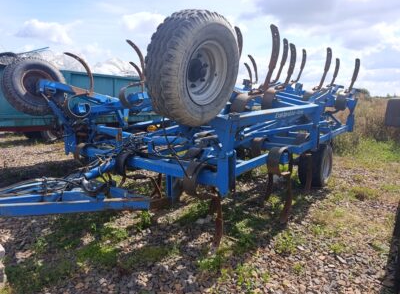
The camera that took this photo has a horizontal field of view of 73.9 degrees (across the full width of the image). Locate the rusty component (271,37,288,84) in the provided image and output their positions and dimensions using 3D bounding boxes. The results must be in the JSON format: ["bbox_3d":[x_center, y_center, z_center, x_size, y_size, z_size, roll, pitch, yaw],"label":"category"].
[{"bbox_3d":[1.189,-1.278,3.950,0.080,0.660,0.300,22,22,34],"label":"rusty component"}]

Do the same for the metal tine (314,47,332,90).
[{"bbox_3d":[1.785,-1.114,3.800,0.070,0.569,0.251,22,21,34],"label":"metal tine"}]

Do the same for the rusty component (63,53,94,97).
[{"bbox_3d":[-1.571,-0.956,3.480,0.070,0.550,0.310,-10,2,40],"label":"rusty component"}]

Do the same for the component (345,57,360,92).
[{"bbox_3d":[2.851,-1.332,4.917,0.070,0.569,0.281,22,21,34],"label":"component"}]

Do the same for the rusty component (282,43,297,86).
[{"bbox_3d":[1.226,-1.102,3.637,0.070,0.569,0.228,22,21,34],"label":"rusty component"}]

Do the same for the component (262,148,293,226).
[{"bbox_3d":[0.911,0.437,3.020,0.120,0.870,0.430,8,13,38],"label":"component"}]

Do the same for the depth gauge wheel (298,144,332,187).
[{"bbox_3d":[2.137,0.334,4.900,0.370,0.830,0.830,8,13,38],"label":"depth gauge wheel"}]

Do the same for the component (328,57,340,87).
[{"bbox_3d":[3.065,-1.682,6.000,0.080,0.660,0.300,22,22,34],"label":"component"}]

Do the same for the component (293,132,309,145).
[{"bbox_3d":[1.693,-0.110,4.500,0.090,0.330,0.300,8,13,38],"label":"component"}]

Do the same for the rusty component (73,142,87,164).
[{"bbox_3d":[-1.701,0.093,3.800,0.090,0.340,0.300,8,13,38],"label":"rusty component"}]

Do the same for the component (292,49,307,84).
[{"bbox_3d":[2.001,-1.590,5.250,0.080,0.660,0.300,22,22,34],"label":"component"}]

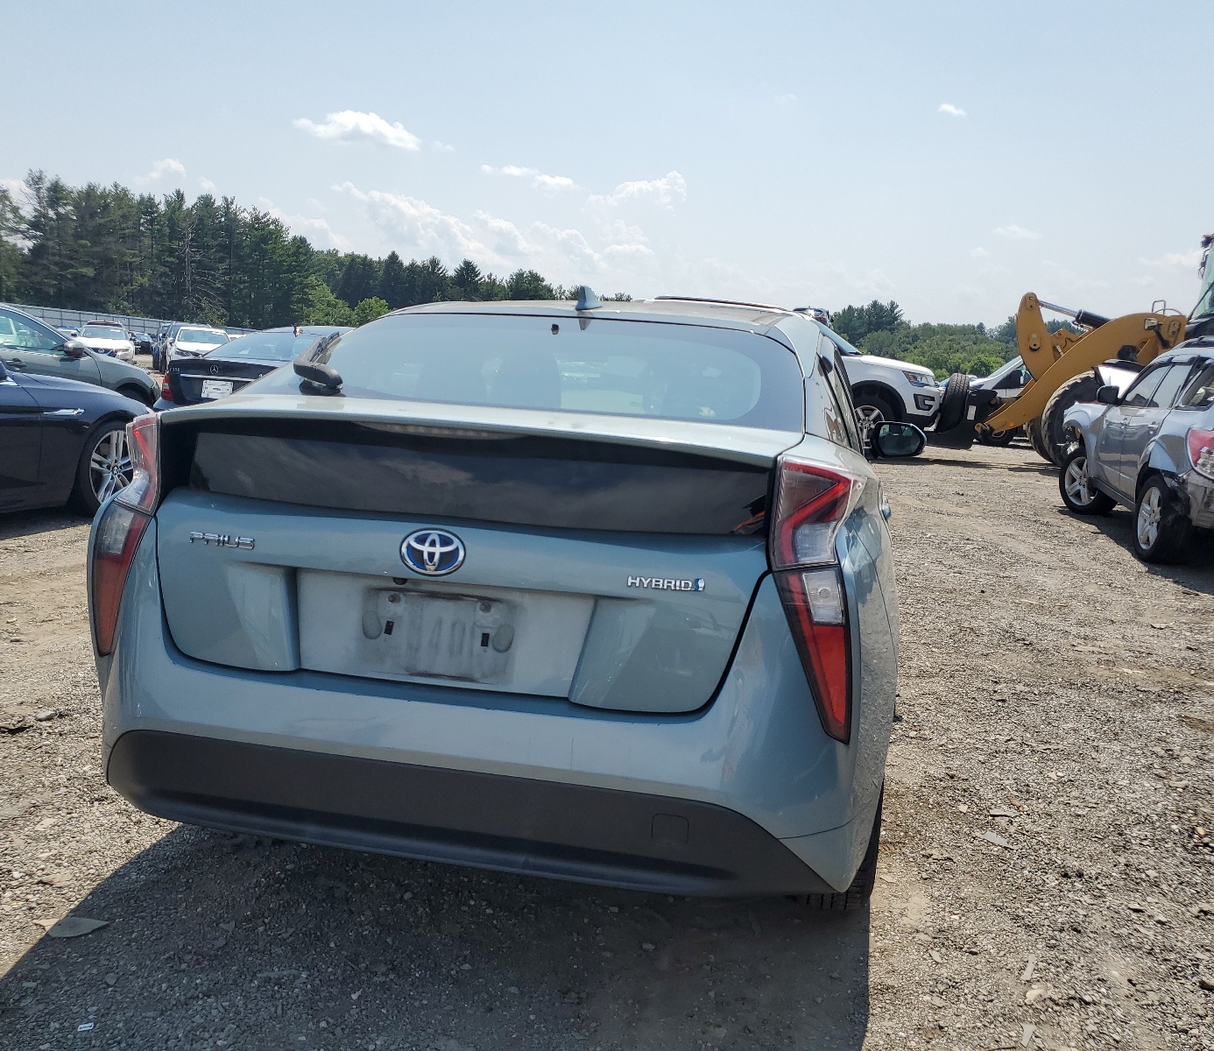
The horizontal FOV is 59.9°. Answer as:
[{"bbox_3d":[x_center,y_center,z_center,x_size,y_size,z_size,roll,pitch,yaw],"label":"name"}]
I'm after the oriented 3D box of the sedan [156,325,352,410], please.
[{"bbox_3d":[-3.200,-1.620,12.300,1.770,1.450,4.600,5,10,17],"label":"sedan"}]

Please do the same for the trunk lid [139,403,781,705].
[{"bbox_3d":[-0.283,0.042,1.988,1.210,0.530,0.260,5,9,11],"label":"trunk lid"}]

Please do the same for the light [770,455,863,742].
[{"bbox_3d":[0.387,0.128,1.908,0.200,0.510,0.250,5,9,11],"label":"light"}]

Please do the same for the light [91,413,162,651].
[{"bbox_3d":[-0.940,0.017,2.167,0.200,0.510,0.250,5,9,11],"label":"light"}]

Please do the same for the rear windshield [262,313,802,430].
[{"bbox_3d":[-0.161,-0.386,2.432,1.210,0.240,0.800,5,16,11],"label":"rear windshield"}]

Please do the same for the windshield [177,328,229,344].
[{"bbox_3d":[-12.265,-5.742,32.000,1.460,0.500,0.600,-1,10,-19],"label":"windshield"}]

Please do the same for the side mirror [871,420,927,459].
[{"bbox_3d":[1.225,-0.365,4.476,0.250,0.170,0.160,5,9,11],"label":"side mirror"}]

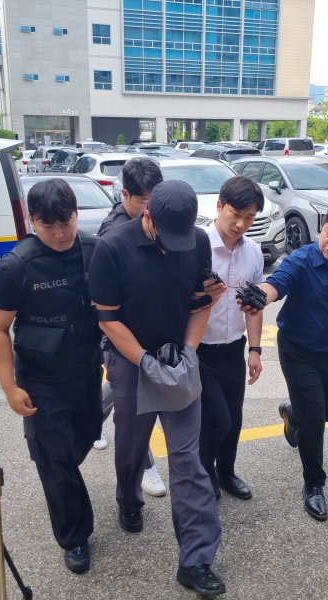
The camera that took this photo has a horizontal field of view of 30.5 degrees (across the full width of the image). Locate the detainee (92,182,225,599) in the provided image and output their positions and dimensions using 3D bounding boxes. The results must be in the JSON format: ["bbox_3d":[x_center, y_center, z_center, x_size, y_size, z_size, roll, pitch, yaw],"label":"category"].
[{"bbox_3d":[-0.030,0.358,2.641,0.570,1.710,0.600,-4,15,-15],"label":"detainee"}]

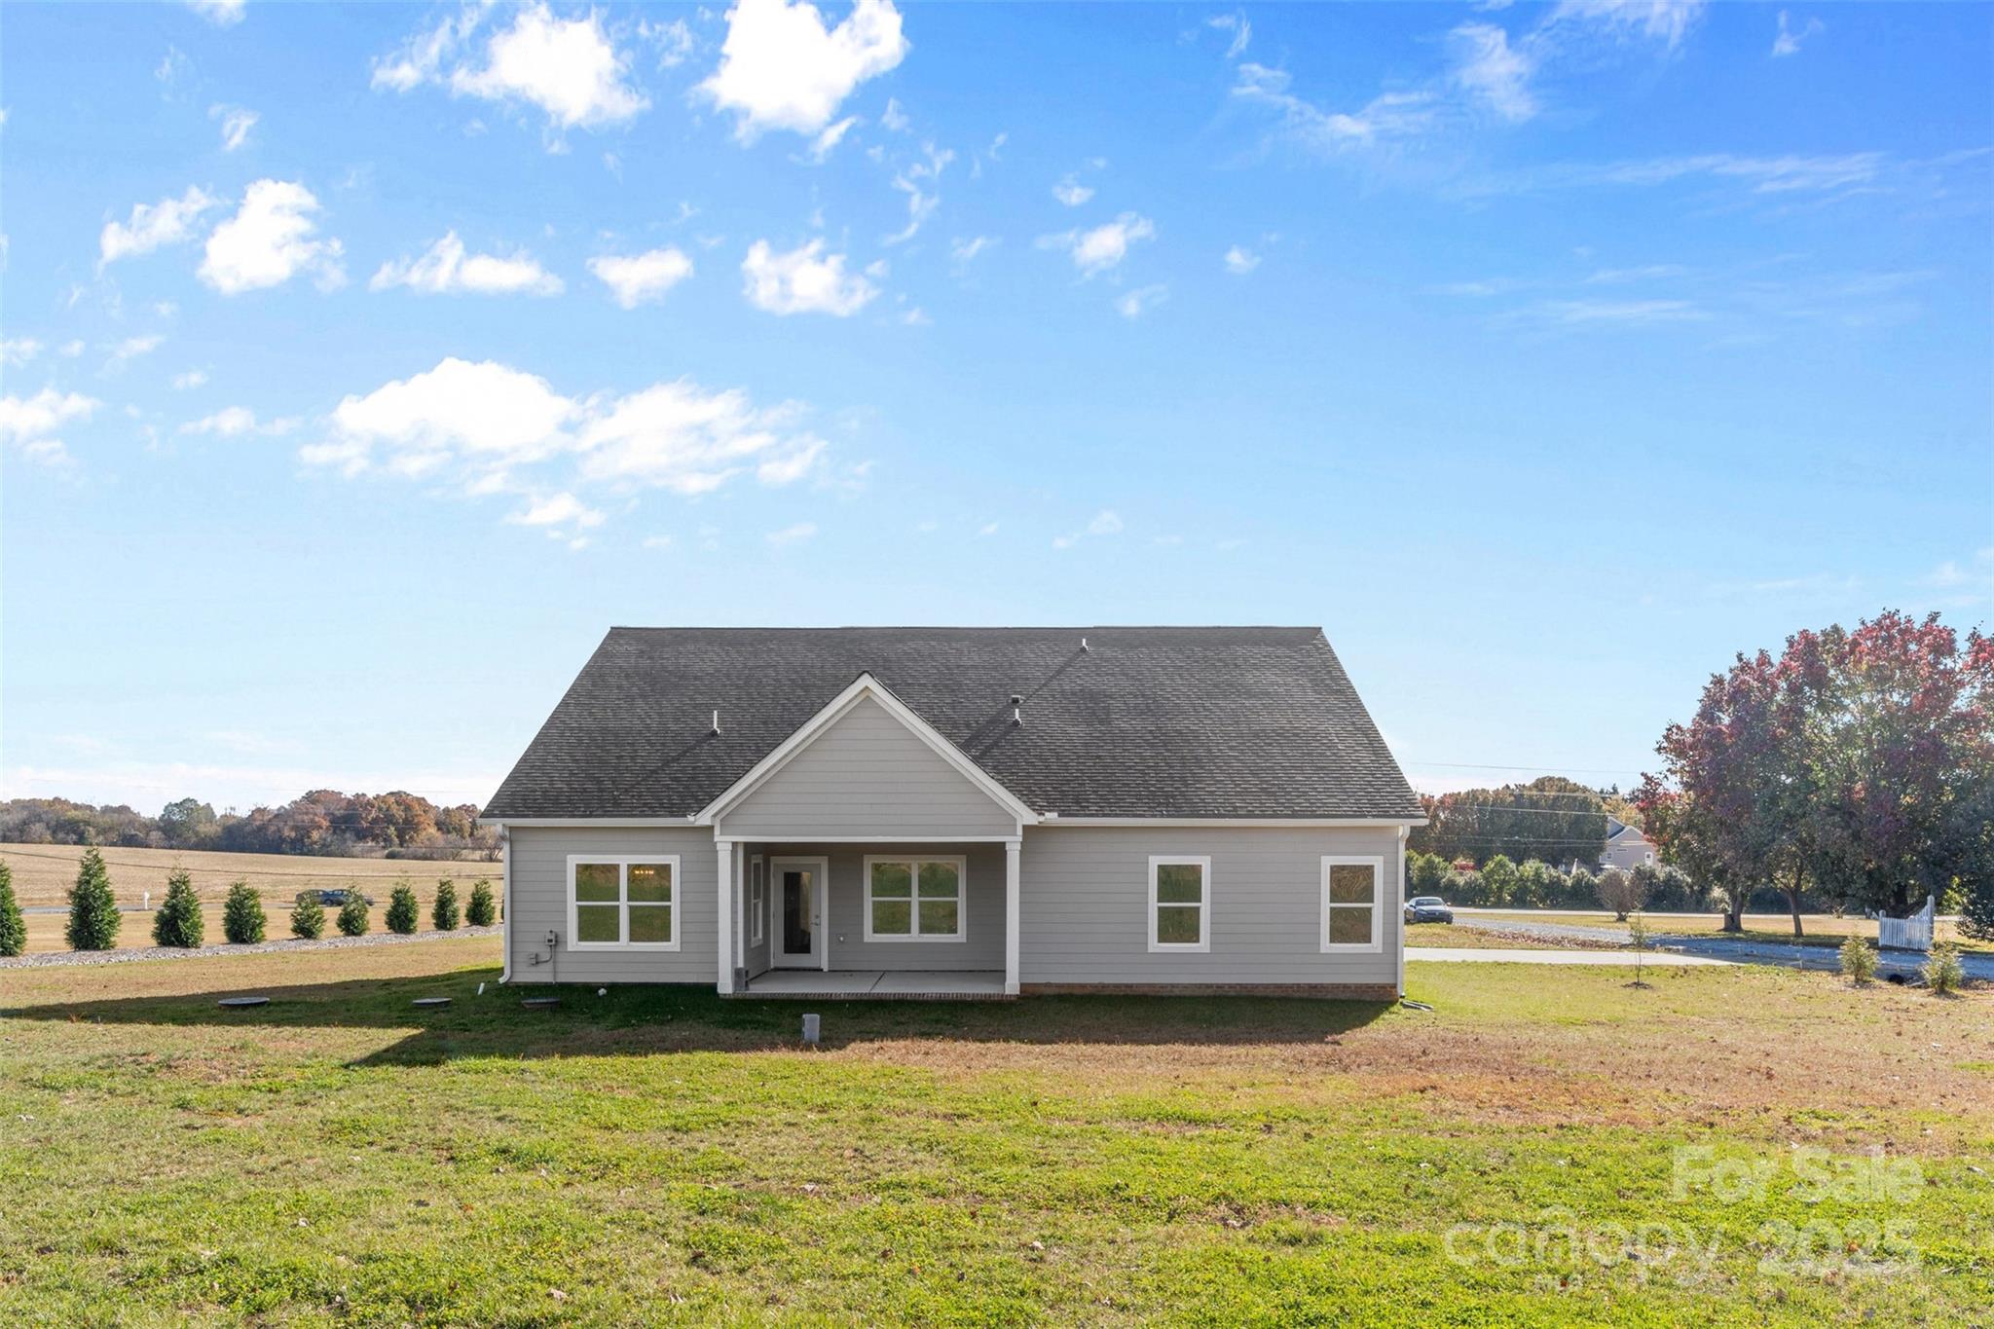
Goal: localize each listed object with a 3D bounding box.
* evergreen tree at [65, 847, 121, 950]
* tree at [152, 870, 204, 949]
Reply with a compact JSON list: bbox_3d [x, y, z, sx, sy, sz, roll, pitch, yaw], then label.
[{"bbox_3d":[-22.159,5.728,28.500,1.200,2.500,1.200,5,-9,-37],"label":"evergreen tree"},{"bbox_3d":[-21.327,6.346,30.300,1.200,2.100,1.200,5,-9,-35],"label":"tree"}]

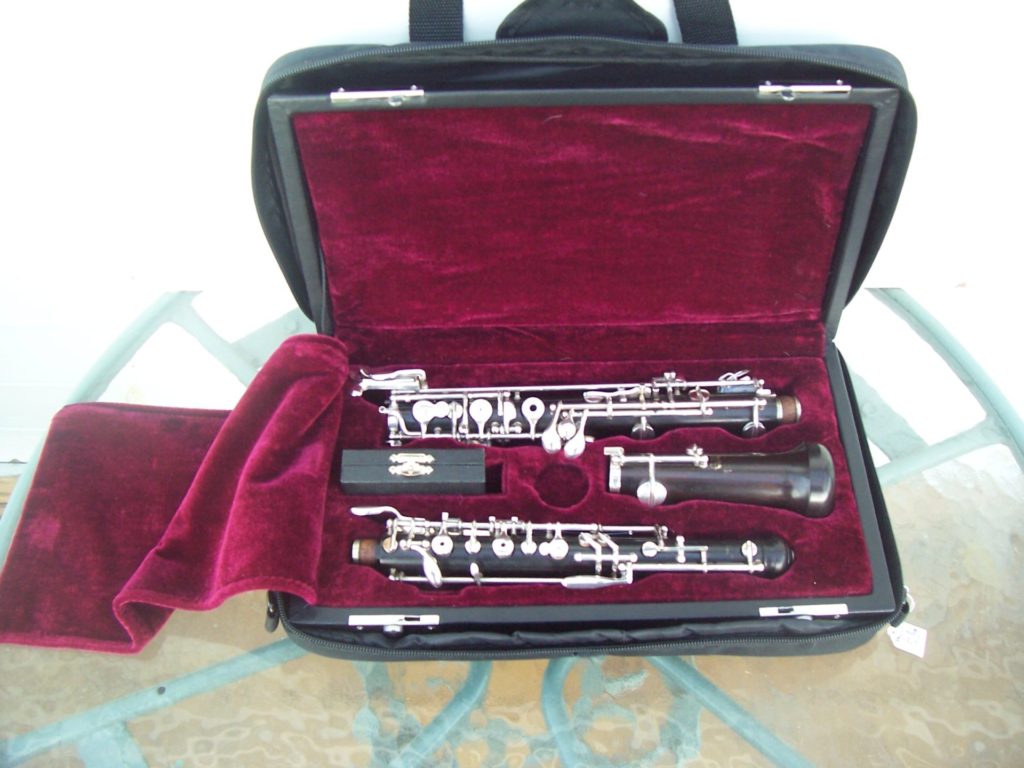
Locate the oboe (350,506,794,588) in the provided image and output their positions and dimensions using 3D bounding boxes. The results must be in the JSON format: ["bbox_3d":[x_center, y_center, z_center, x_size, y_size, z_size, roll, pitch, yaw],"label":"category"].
[{"bbox_3d":[0.034,0.091,0.559,0.243,0.034,0.037,0,58,1],"label":"oboe"}]

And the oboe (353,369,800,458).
[{"bbox_3d":[0.038,0.018,0.605,0.260,0.036,0.043,-1,58,0],"label":"oboe"}]

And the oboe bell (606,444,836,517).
[{"bbox_3d":[0.120,0.056,0.585,0.128,0.046,0.046,1,58,1],"label":"oboe bell"}]

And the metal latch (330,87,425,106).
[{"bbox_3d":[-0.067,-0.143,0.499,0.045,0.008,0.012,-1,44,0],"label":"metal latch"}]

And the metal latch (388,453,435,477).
[{"bbox_3d":[-0.057,0.046,0.574,0.026,0.004,0.015,-1,58,0],"label":"metal latch"}]

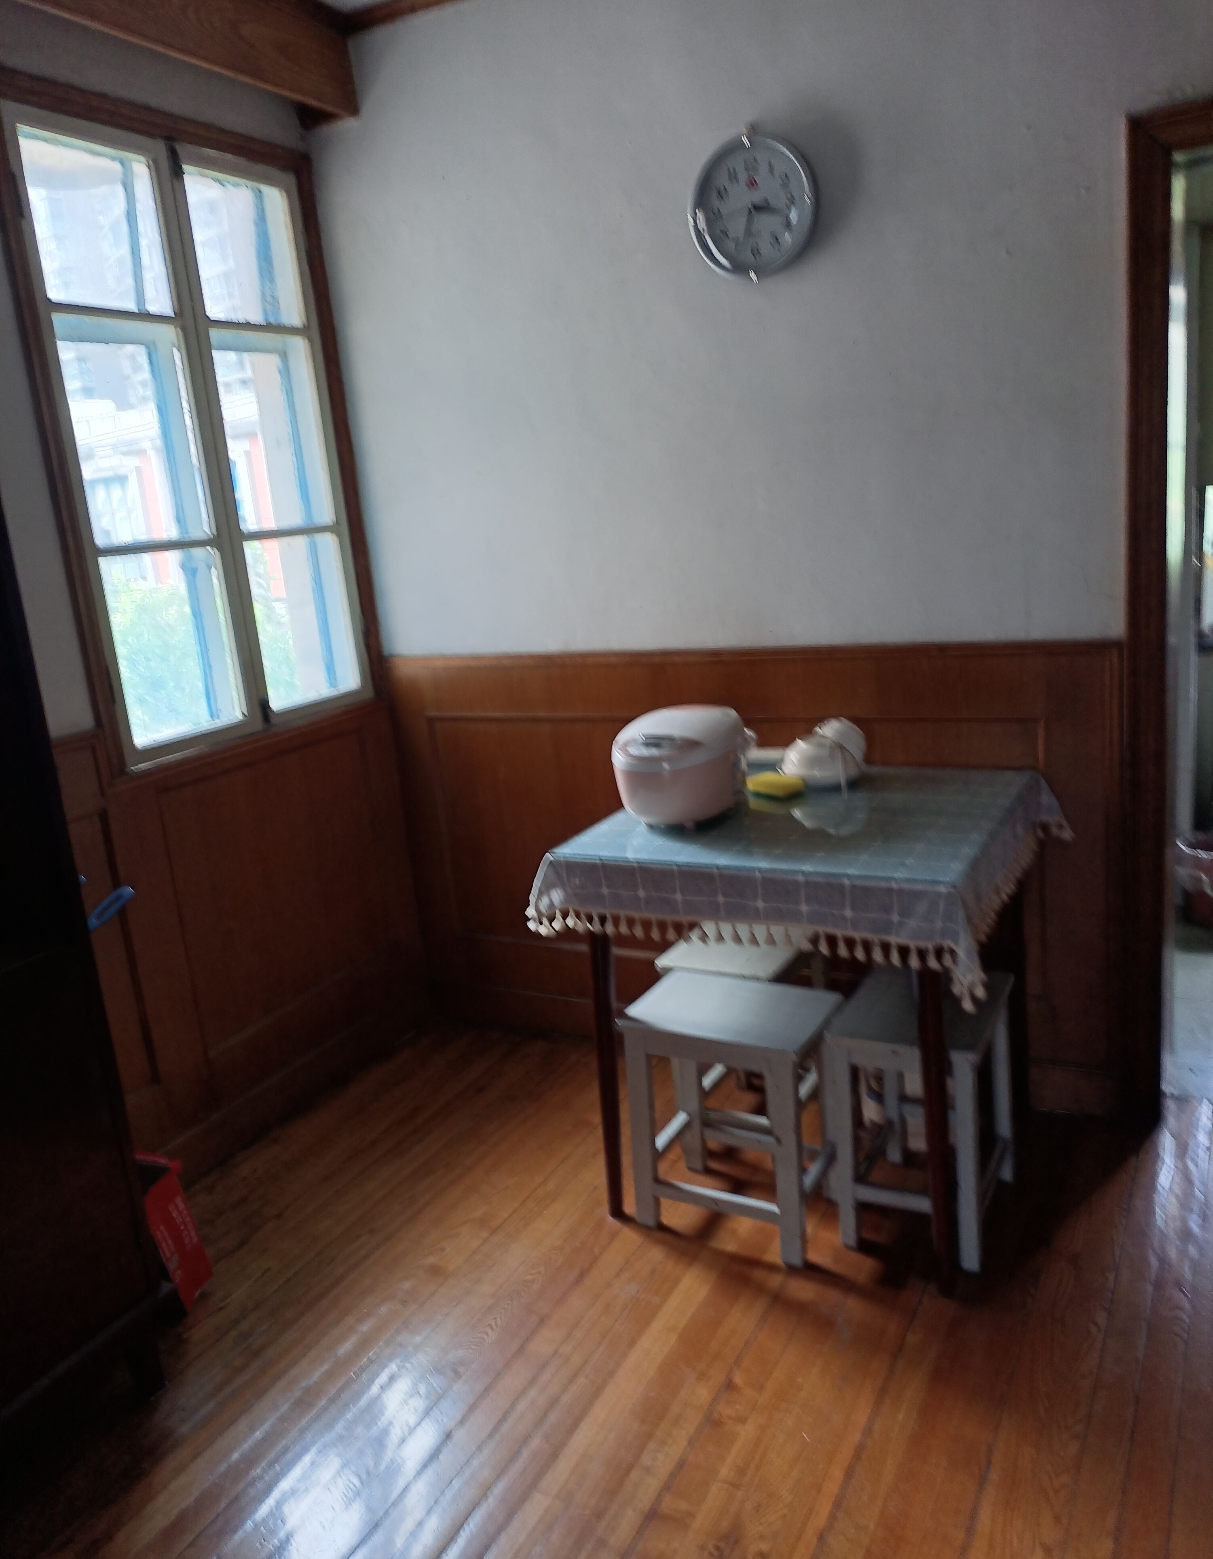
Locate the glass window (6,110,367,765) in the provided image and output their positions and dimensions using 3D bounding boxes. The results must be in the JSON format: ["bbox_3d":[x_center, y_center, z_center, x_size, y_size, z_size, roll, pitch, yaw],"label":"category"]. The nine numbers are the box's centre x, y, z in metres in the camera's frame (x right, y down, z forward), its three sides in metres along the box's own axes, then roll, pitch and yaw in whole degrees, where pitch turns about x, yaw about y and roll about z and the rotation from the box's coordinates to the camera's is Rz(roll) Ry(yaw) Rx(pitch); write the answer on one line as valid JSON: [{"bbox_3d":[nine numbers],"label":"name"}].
[{"bbox_3d":[-0.887,-0.747,2.886,0.060,1.308,0.831,2,15,29],"label":"glass window"}]

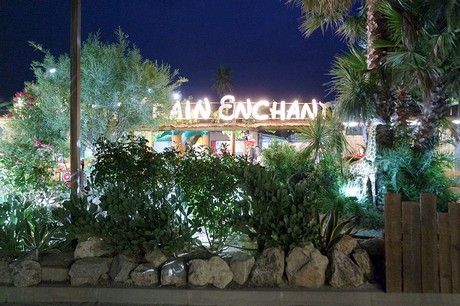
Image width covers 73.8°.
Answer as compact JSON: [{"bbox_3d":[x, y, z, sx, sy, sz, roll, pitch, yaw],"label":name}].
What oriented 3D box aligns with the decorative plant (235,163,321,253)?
[{"bbox_3d":[0.660,0.750,4.250,1.150,1.220,1.000,0,0,0],"label":"decorative plant"}]

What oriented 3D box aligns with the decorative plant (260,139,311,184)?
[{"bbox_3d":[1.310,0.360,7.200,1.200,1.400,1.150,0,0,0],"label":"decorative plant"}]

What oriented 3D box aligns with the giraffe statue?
[{"bbox_3d":[3.480,0.220,7.800,0.880,2.150,0.400,0,0,14],"label":"giraffe statue"}]

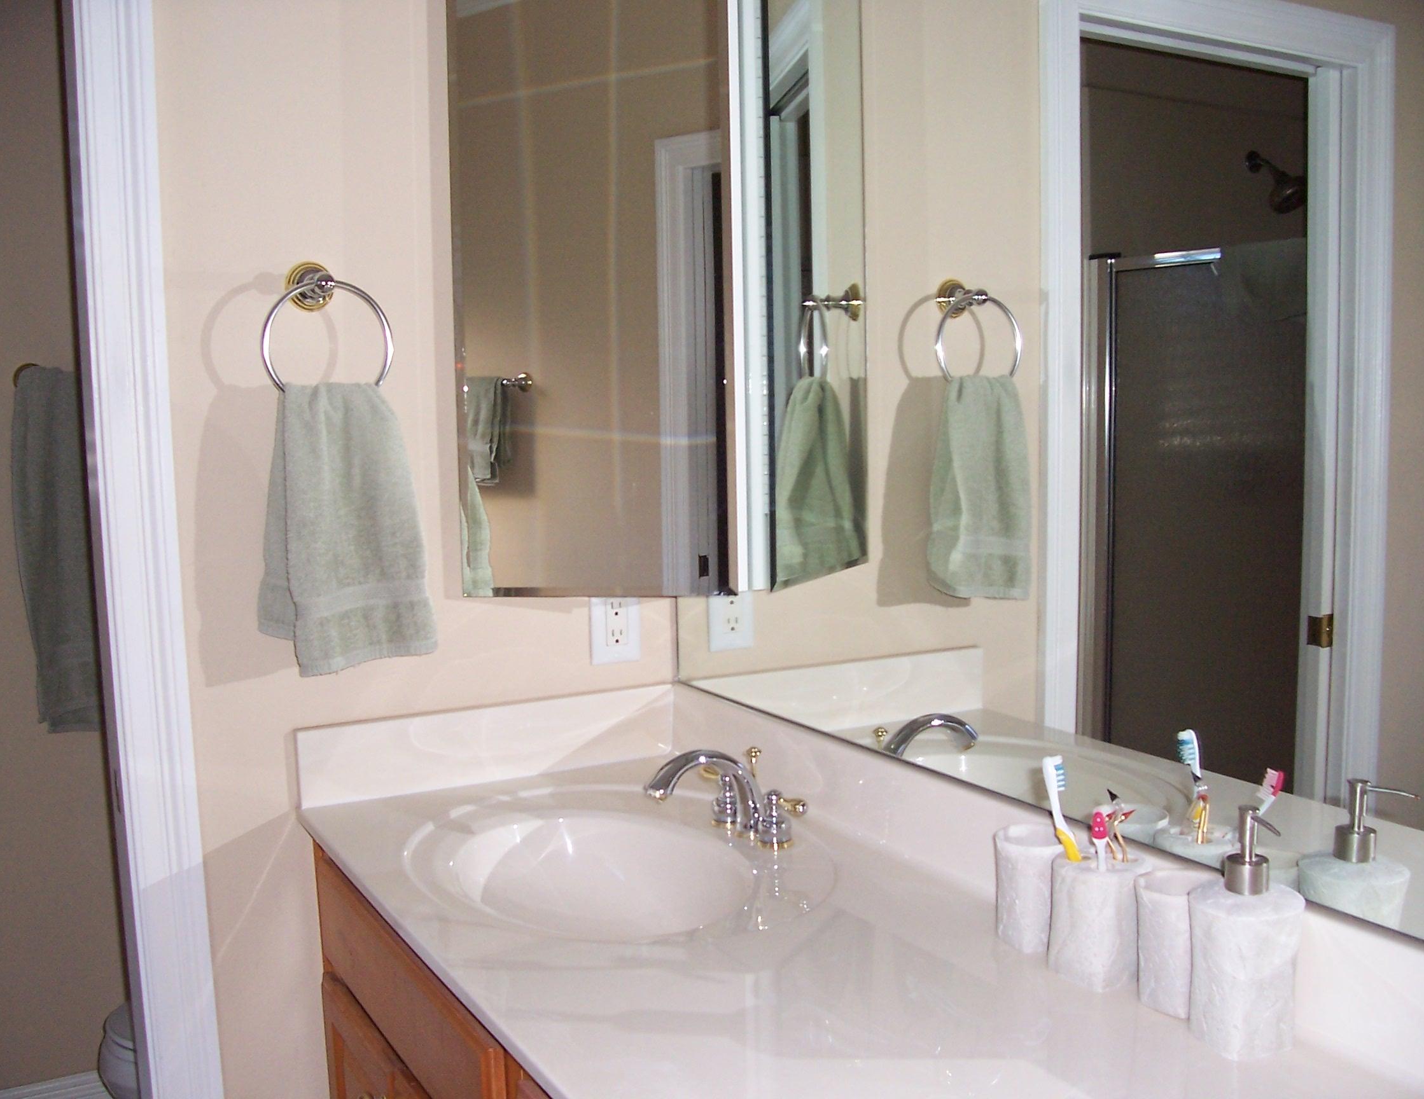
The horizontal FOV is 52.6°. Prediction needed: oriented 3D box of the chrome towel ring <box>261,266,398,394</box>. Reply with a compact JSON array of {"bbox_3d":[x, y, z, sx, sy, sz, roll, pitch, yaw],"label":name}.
[{"bbox_3d":[-0.480,-0.261,1.778,0.166,0.192,0.088,-5,8,-29],"label":"chrome towel ring"}]

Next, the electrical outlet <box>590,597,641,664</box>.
[{"bbox_3d":[-0.134,0.105,2.058,0.077,0.122,0.008,-5,8,-29],"label":"electrical outlet"}]

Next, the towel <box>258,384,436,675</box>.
[{"bbox_3d":[-0.458,-0.027,1.779,0.196,0.359,0.122,-5,8,-29],"label":"towel"}]

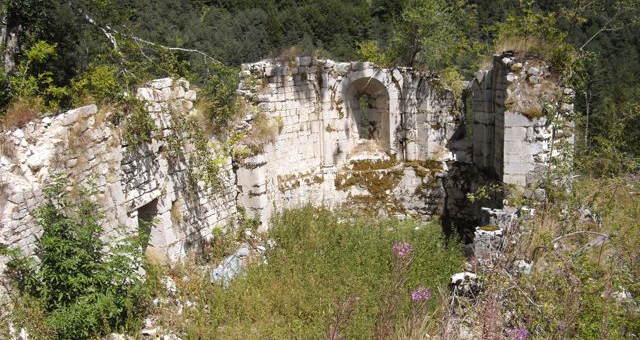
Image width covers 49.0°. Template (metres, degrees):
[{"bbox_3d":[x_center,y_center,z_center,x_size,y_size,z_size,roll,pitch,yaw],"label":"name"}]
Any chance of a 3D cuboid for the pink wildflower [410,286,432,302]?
[{"bbox_3d":[0.376,0.461,2.600,0.078,0.052,0.074,-2,12,0],"label":"pink wildflower"}]

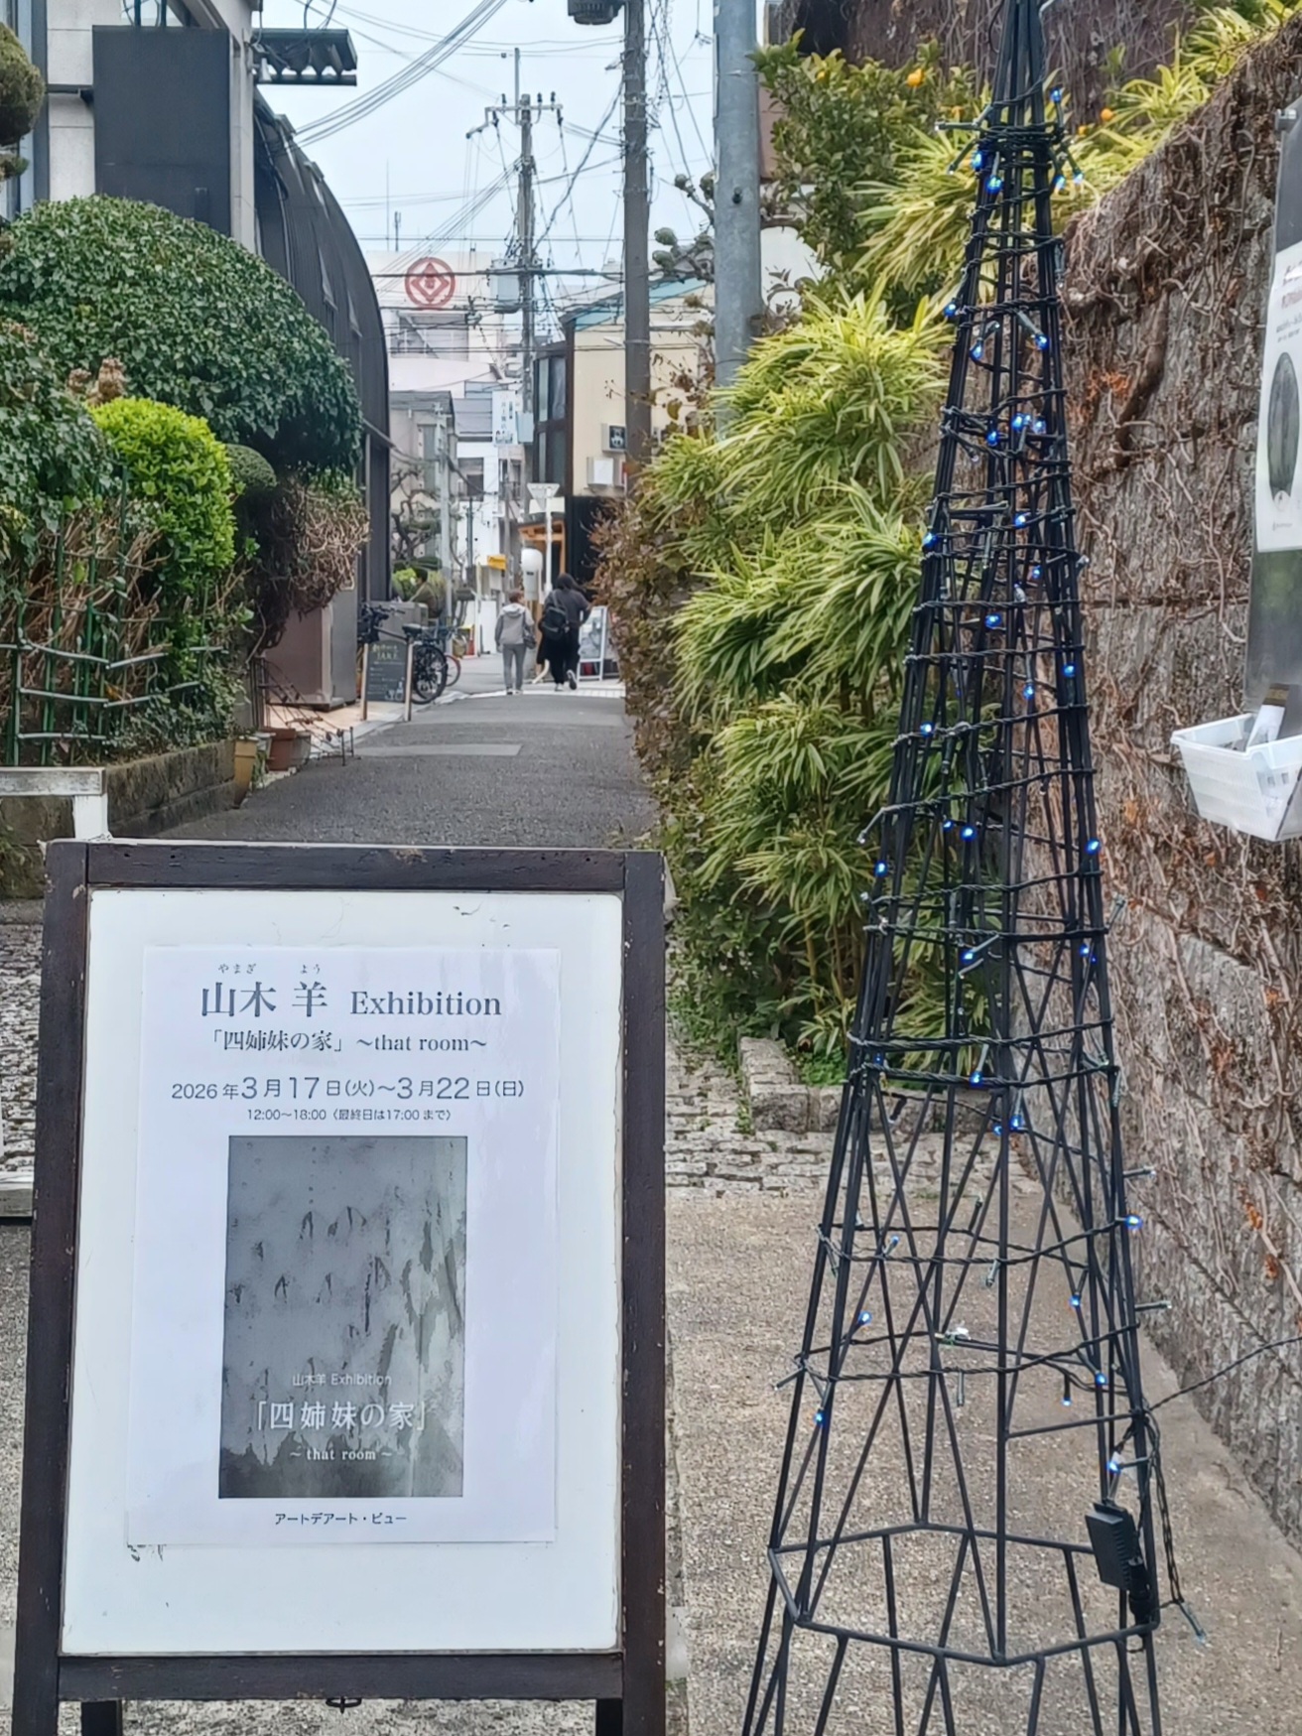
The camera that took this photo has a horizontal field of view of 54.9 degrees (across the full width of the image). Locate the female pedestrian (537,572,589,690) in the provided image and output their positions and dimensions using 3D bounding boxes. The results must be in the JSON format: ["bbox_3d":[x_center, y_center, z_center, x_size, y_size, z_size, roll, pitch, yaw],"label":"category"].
[{"bbox_3d":[-1.240,-3.320,17.600,0.600,1.650,0.480,0,5,-2],"label":"female pedestrian"}]

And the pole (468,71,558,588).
[{"bbox_3d":[-2.790,-10.300,25.500,1.750,12.200,0.900,0,5,0],"label":"pole"}]

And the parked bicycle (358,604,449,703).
[{"bbox_3d":[-3.000,-2.450,14.400,1.720,1.100,0.570,3,5,31],"label":"parked bicycle"}]

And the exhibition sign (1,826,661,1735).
[{"bbox_3d":[-0.310,0.505,1.280,0.630,1.060,0.360,0,5,-2],"label":"exhibition sign"}]

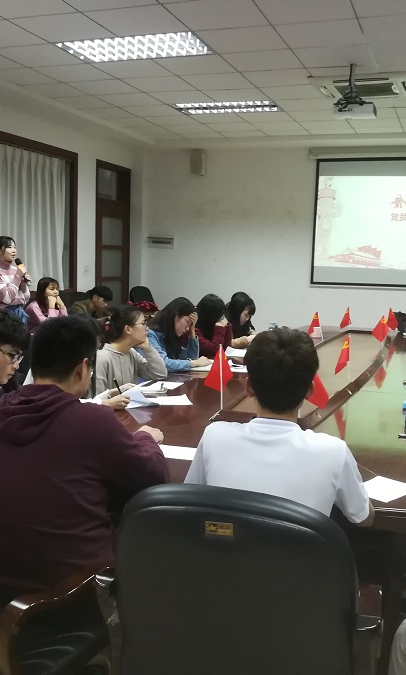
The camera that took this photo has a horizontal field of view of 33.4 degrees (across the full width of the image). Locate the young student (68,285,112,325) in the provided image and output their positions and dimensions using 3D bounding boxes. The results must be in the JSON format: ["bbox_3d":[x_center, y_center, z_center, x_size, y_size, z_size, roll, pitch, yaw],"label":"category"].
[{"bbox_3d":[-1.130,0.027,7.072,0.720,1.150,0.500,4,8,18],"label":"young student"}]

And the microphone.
[{"bbox_3d":[-1.662,-0.612,6.270,0.055,0.260,0.055,-30,-15,14],"label":"microphone"}]

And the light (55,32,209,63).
[{"bbox_3d":[-0.539,-2.358,5.456,1.200,0.090,0.600,5,8,20],"label":"light"}]

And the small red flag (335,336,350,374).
[{"bbox_3d":[0.947,0.122,4.580,0.100,0.250,0.050,3,7,9],"label":"small red flag"}]

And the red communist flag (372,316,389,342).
[{"bbox_3d":[1.408,-0.063,5.354,0.145,0.210,0.050,4,8,15],"label":"red communist flag"}]

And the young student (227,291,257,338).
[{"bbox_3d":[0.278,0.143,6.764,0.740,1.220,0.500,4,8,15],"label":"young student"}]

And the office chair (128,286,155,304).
[{"bbox_3d":[-0.635,-0.138,8.908,0.650,1.040,0.600,4,8,15],"label":"office chair"}]

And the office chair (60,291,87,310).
[{"bbox_3d":[-1.409,0.007,7.991,0.660,1.070,0.600,5,8,20],"label":"office chair"}]

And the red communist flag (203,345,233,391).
[{"bbox_3d":[0.076,0.147,3.319,0.150,0.225,0.060,2,8,1],"label":"red communist flag"}]

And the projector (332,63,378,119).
[{"bbox_3d":[1.293,-2.088,5.705,0.340,0.420,0.290,5,8,20],"label":"projector"}]

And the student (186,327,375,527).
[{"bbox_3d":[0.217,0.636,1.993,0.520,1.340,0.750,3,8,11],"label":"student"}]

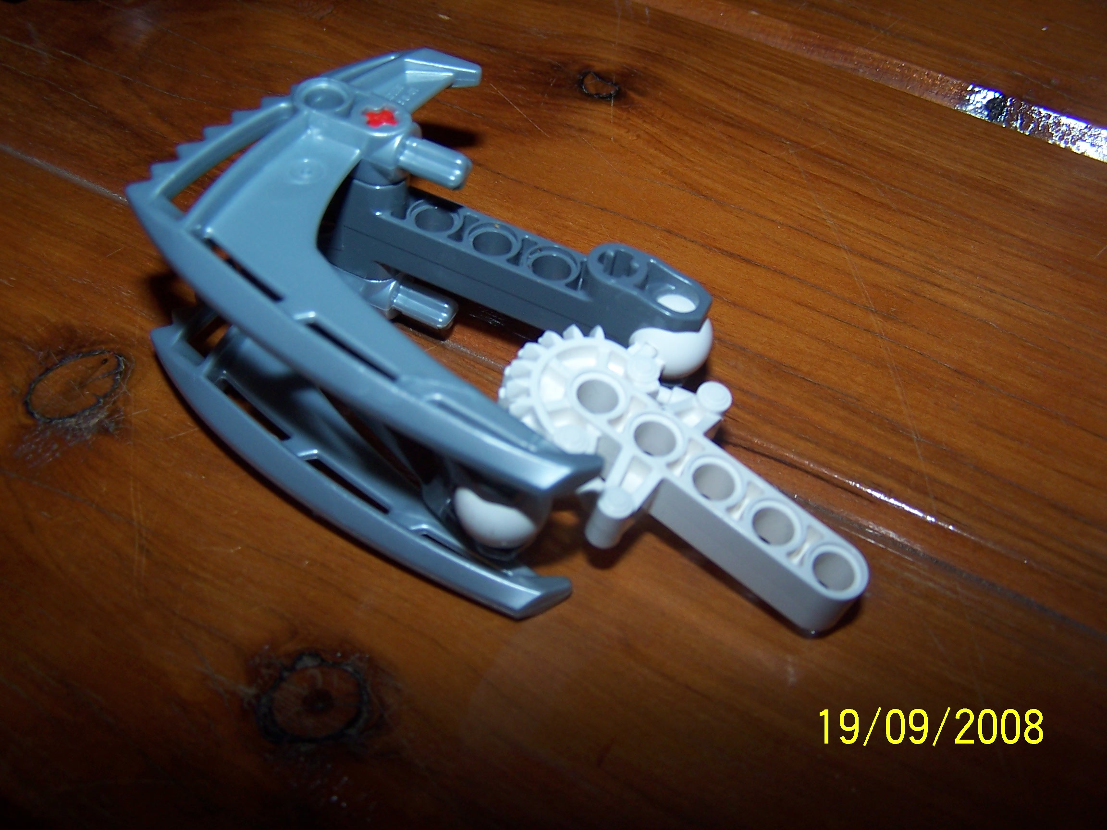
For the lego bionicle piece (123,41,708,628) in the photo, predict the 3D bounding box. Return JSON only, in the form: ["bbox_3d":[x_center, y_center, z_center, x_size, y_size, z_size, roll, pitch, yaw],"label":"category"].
[{"bbox_3d":[-0.013,-0.014,0.146,0.063,0.033,0.048,35,53,18],"label":"lego bionicle piece"}]

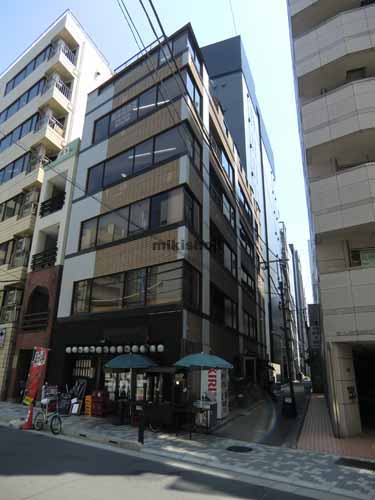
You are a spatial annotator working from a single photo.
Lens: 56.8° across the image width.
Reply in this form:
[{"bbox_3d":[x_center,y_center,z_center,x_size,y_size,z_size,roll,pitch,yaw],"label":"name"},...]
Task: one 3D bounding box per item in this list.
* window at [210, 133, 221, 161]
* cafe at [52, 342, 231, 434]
[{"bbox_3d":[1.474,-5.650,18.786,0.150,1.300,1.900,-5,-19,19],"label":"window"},{"bbox_3d":[-1.979,4.783,12.732,7.200,2.500,3.000,-12,-23,36],"label":"cafe"}]

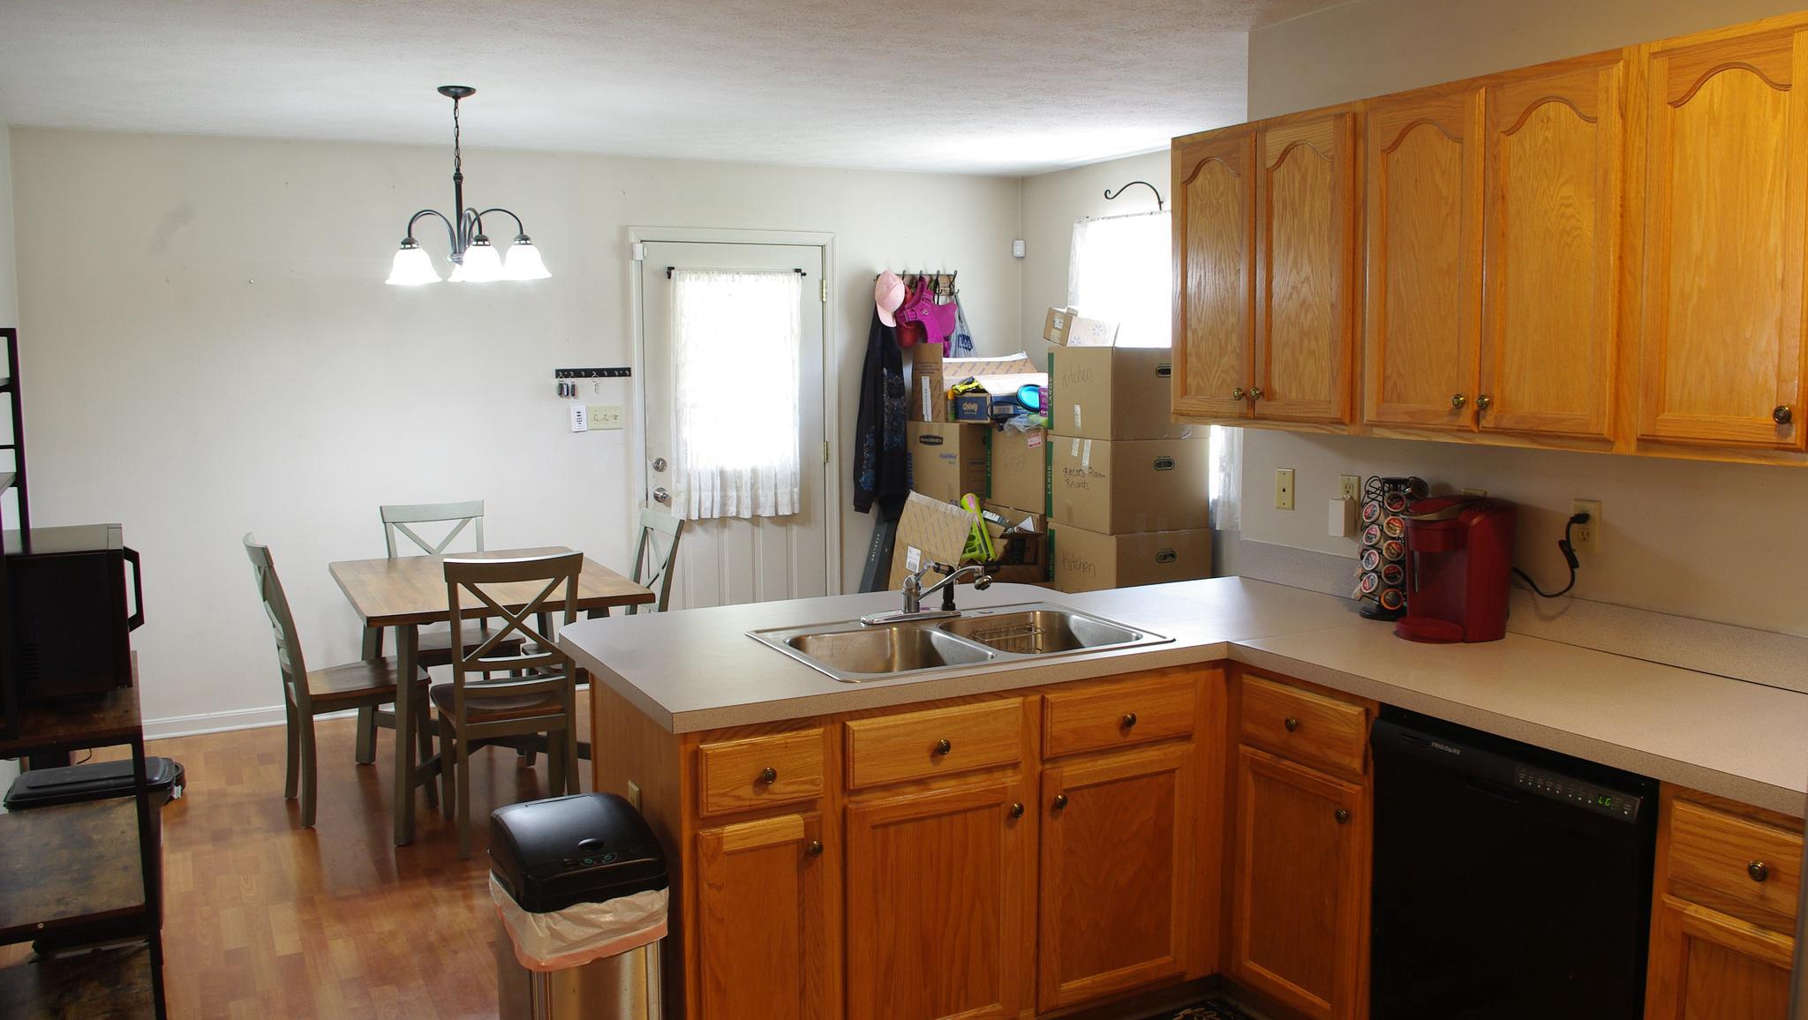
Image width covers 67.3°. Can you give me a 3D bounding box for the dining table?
[{"bbox_3d":[-1.516,0.628,4.931,0.915,0.777,1.225,-3,7,-26],"label":"dining table"}]

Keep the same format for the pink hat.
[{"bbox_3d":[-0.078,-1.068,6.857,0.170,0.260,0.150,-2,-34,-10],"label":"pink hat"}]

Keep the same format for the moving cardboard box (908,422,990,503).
[{"bbox_3d":[0.331,-0.236,6.937,0.410,0.430,0.540,-4,8,-27],"label":"moving cardboard box"}]

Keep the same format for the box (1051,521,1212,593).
[{"bbox_3d":[1.020,0.269,6.140,0.545,0.398,0.475,-4,7,-28],"label":"box"}]

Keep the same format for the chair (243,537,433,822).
[{"bbox_3d":[-1.974,0.571,4.769,0.540,0.960,0.430,-4,8,-27],"label":"chair"}]

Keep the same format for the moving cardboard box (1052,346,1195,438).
[{"bbox_3d":[0.990,-0.526,6.005,0.486,0.400,0.563,-3,7,-22],"label":"moving cardboard box"}]

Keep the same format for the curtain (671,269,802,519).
[{"bbox_3d":[-0.807,-0.562,6.628,0.690,1.190,0.060,-4,8,-27],"label":"curtain"}]

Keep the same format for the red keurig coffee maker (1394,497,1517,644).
[{"bbox_3d":[1.245,0.133,3.126,0.270,0.310,0.205,-4,8,-27],"label":"red keurig coffee maker"}]

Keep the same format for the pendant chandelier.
[{"bbox_3d":[-1.490,-1.099,4.612,0.575,0.635,0.575,0,7,2],"label":"pendant chandelier"}]

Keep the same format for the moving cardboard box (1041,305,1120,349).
[{"bbox_3d":[0.791,-0.812,6.121,0.300,0.155,0.170,7,3,-29],"label":"moving cardboard box"}]

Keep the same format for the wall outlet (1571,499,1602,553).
[{"bbox_3d":[1.498,0.036,2.983,0.012,0.117,0.073,-4,8,-27],"label":"wall outlet"}]

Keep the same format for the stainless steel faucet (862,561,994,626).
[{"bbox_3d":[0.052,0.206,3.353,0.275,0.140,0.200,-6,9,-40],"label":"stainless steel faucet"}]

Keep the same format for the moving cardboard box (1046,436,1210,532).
[{"bbox_3d":[1.008,-0.130,6.094,0.547,0.400,0.470,-4,7,-28],"label":"moving cardboard box"}]

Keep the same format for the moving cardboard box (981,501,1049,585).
[{"bbox_3d":[0.681,0.191,6.522,0.460,0.410,0.500,-4,8,-27],"label":"moving cardboard box"}]

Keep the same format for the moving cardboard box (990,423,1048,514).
[{"bbox_3d":[0.769,-0.210,6.532,0.545,0.396,0.500,-4,7,-28],"label":"moving cardboard box"}]

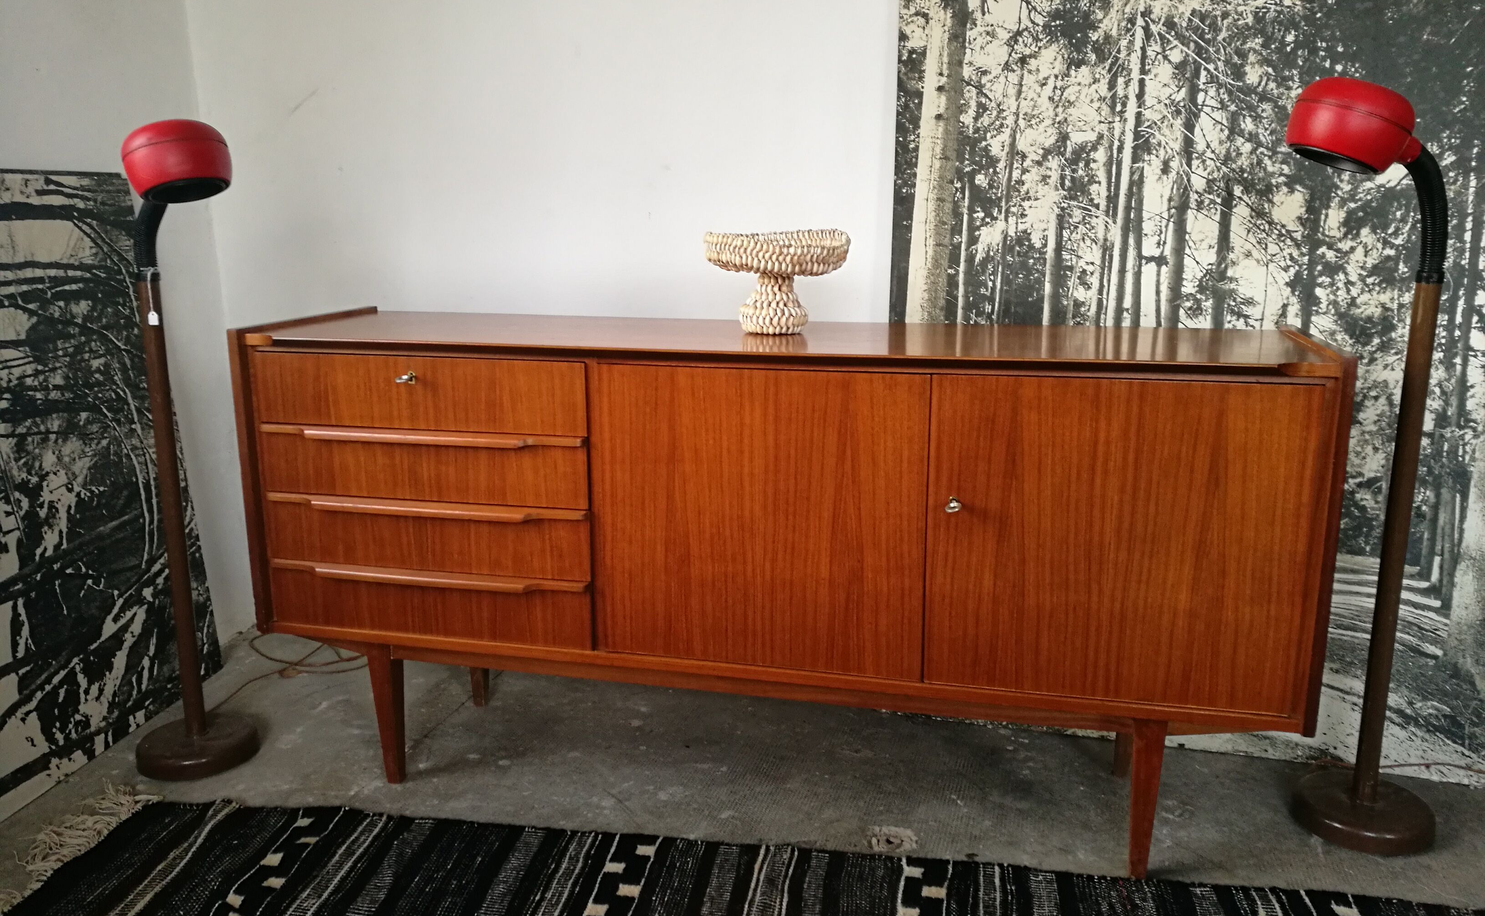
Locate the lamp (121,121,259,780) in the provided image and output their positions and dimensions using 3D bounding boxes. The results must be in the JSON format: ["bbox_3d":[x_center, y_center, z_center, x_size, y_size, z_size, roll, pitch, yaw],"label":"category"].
[{"bbox_3d":[-1.020,0.004,2.126,0.331,1.200,0.218,7,14,31],"label":"lamp"}]

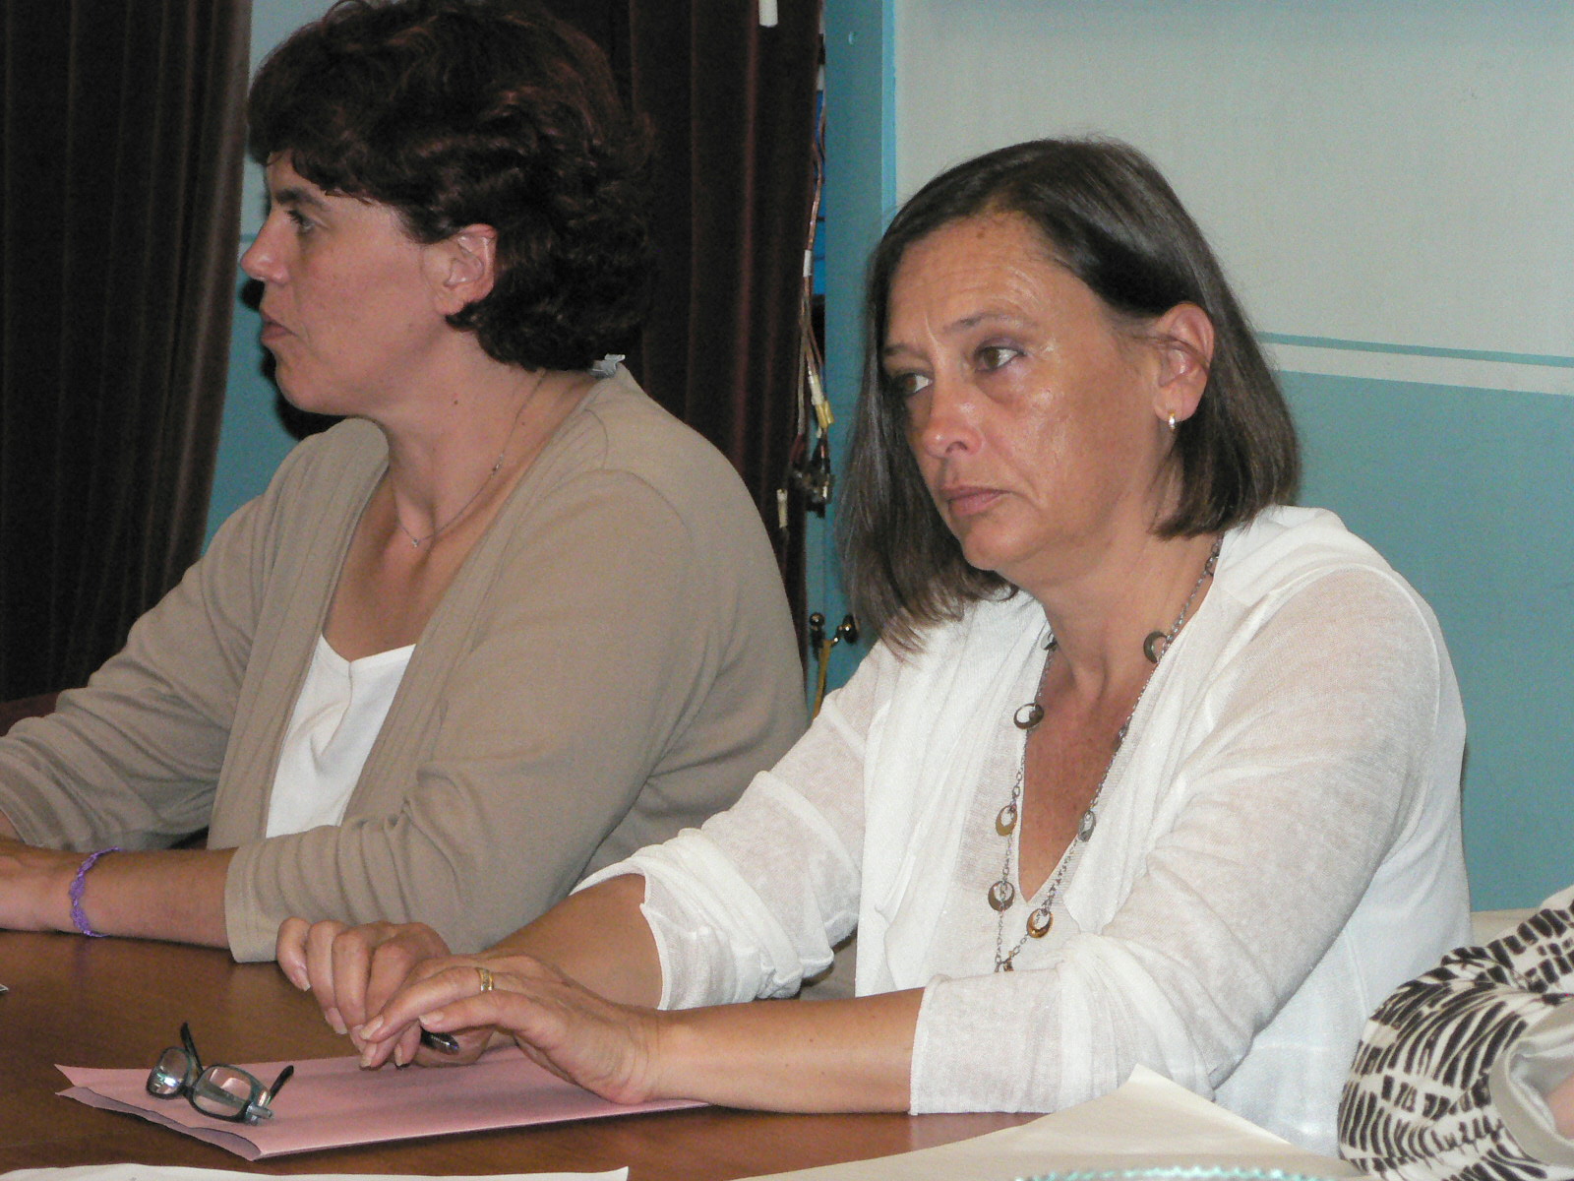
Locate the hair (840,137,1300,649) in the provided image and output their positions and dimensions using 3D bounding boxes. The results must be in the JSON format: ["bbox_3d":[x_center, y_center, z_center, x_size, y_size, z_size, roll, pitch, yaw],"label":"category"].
[{"bbox_3d":[0.152,-0.104,3.580,0.220,0.270,0.230,-4,4,44],"label":"hair"}]

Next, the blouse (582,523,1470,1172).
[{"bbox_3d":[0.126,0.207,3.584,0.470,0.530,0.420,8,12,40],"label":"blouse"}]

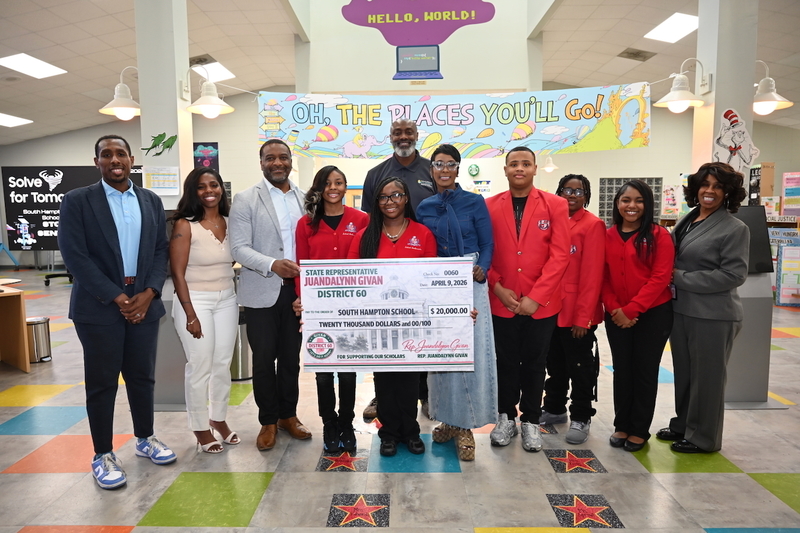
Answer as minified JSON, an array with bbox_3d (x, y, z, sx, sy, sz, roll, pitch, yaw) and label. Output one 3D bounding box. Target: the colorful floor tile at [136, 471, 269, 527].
[{"bbox_3d":[-0.852,1.048,2.425,0.463,0.007,0.463,0,5,1],"label":"colorful floor tile"}]

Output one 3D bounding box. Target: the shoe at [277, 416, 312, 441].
[{"bbox_3d":[-0.624,0.924,3.146,0.295,0.110,0.105,5,7,41],"label":"shoe"}]

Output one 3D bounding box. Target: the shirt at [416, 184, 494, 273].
[{"bbox_3d":[0.301,-0.190,2.893,0.420,0.510,0.280,0,5,5],"label":"shirt"}]

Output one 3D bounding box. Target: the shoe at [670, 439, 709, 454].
[{"bbox_3d":[1.699,1.010,3.079,0.250,0.090,0.092,-1,6,-4],"label":"shoe"}]

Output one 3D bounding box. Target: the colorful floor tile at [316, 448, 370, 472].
[{"bbox_3d":[-0.304,1.050,2.890,0.268,0.004,0.268,0,5,0],"label":"colorful floor tile"}]

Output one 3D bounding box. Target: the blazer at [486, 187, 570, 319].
[{"bbox_3d":[0.736,-0.083,3.056,0.480,0.740,0.320,1,6,18],"label":"blazer"}]

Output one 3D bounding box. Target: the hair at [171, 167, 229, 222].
[{"bbox_3d":[-1.153,-0.412,3.069,0.340,0.320,0.250,-2,6,-17],"label":"hair"}]

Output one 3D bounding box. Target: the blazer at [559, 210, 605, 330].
[{"bbox_3d":[1.040,0.009,3.195,0.430,0.700,0.300,3,6,32],"label":"blazer"}]

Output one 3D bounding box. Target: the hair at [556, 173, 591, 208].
[{"bbox_3d":[1.061,-0.448,3.250,0.215,0.215,0.220,1,6,17],"label":"hair"}]

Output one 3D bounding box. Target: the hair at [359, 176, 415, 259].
[{"bbox_3d":[-0.075,-0.256,2.969,0.300,0.480,0.260,0,5,0],"label":"hair"}]

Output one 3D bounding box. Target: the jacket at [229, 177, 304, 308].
[{"bbox_3d":[-0.751,-0.140,2.987,0.465,0.720,0.330,-2,6,-19],"label":"jacket"}]

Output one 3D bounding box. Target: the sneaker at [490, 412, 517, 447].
[{"bbox_3d":[0.611,0.916,3.079,0.110,0.130,0.295,3,6,27],"label":"sneaker"}]

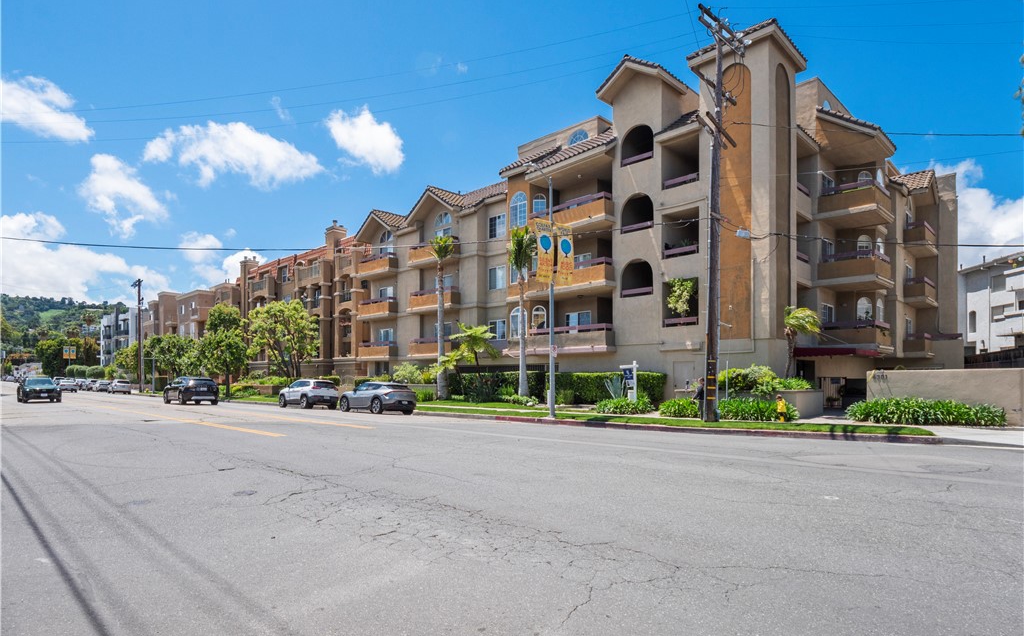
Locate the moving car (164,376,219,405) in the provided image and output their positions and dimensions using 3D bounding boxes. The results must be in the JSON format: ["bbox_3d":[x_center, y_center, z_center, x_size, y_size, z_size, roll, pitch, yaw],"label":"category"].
[{"bbox_3d":[-19.584,4.427,32.681,4.670,1.670,1.890,-5,-8,44],"label":"moving car"}]

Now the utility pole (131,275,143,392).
[{"bbox_3d":[-44.890,2.103,64.000,2.400,13.600,0.500,-5,-7,40],"label":"utility pole"}]

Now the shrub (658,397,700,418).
[{"bbox_3d":[6.523,3.452,20.494,1.500,0.730,1.150,-5,-8,44],"label":"shrub"}]

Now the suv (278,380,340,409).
[{"bbox_3d":[-11.920,4.430,31.200,4.620,1.690,1.860,-5,-8,44],"label":"suv"}]

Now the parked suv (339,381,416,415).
[{"bbox_3d":[-6.580,3.870,26.100,4.680,1.550,1.880,-5,-8,44],"label":"parked suv"}]

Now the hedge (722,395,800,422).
[{"bbox_3d":[8.606,3.167,18.516,2.450,0.780,1.150,-5,-8,44],"label":"hedge"}]

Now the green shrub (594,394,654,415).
[{"bbox_3d":[4.680,3.649,22.250,2.300,0.740,1.250,-5,-8,44],"label":"green shrub"}]

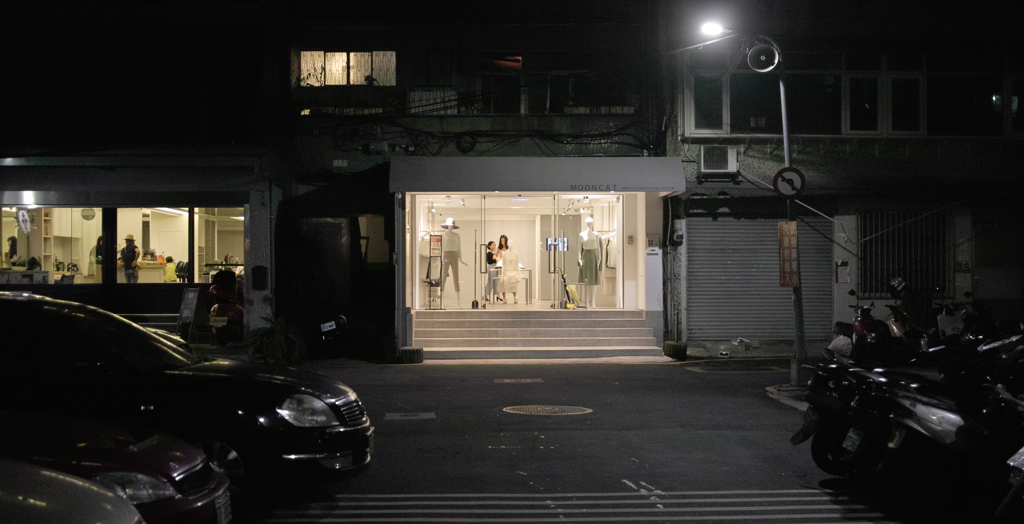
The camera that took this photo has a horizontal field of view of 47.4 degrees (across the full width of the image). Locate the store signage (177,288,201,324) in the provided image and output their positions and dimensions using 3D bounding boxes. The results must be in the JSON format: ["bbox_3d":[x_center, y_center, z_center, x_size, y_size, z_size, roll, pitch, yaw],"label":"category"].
[{"bbox_3d":[-5.772,0.776,20.800,0.140,0.660,0.480,0,-1,-37],"label":"store signage"}]

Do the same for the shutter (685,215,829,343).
[{"bbox_3d":[4.925,0.358,23.200,2.920,2.480,0.100,0,0,-1],"label":"shutter"}]

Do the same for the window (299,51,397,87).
[{"bbox_3d":[-3.136,-3.704,22.400,1.850,0.690,0.100,0,-1,-4],"label":"window"}]

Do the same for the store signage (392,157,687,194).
[{"bbox_3d":[0.473,-1.573,21.200,5.350,0.680,0.500,0,-1,-4],"label":"store signage"}]

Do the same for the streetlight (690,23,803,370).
[{"bbox_3d":[3.321,-0.794,16.100,1.450,5.000,0.500,0,-1,0],"label":"streetlight"}]

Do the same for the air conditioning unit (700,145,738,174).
[{"bbox_3d":[4.082,-2.013,22.900,0.730,0.540,0.300,0,0,-1],"label":"air conditioning unit"}]

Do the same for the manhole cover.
[{"bbox_3d":[0.405,1.669,13.100,1.000,0.030,1.000,0,-1,0],"label":"manhole cover"}]

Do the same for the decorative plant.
[{"bbox_3d":[-4.237,1.392,20.800,1.040,0.880,0.950,0,-1,-4],"label":"decorative plant"}]

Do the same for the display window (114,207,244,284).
[{"bbox_3d":[-6.360,-0.316,22.300,2.490,1.460,0.100,0,0,0],"label":"display window"}]

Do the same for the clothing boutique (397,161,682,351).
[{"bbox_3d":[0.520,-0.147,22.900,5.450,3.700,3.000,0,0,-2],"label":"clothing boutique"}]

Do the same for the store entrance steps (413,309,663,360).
[{"bbox_3d":[0.470,1.353,21.900,4.550,0.870,1.450,0,0,-2],"label":"store entrance steps"}]

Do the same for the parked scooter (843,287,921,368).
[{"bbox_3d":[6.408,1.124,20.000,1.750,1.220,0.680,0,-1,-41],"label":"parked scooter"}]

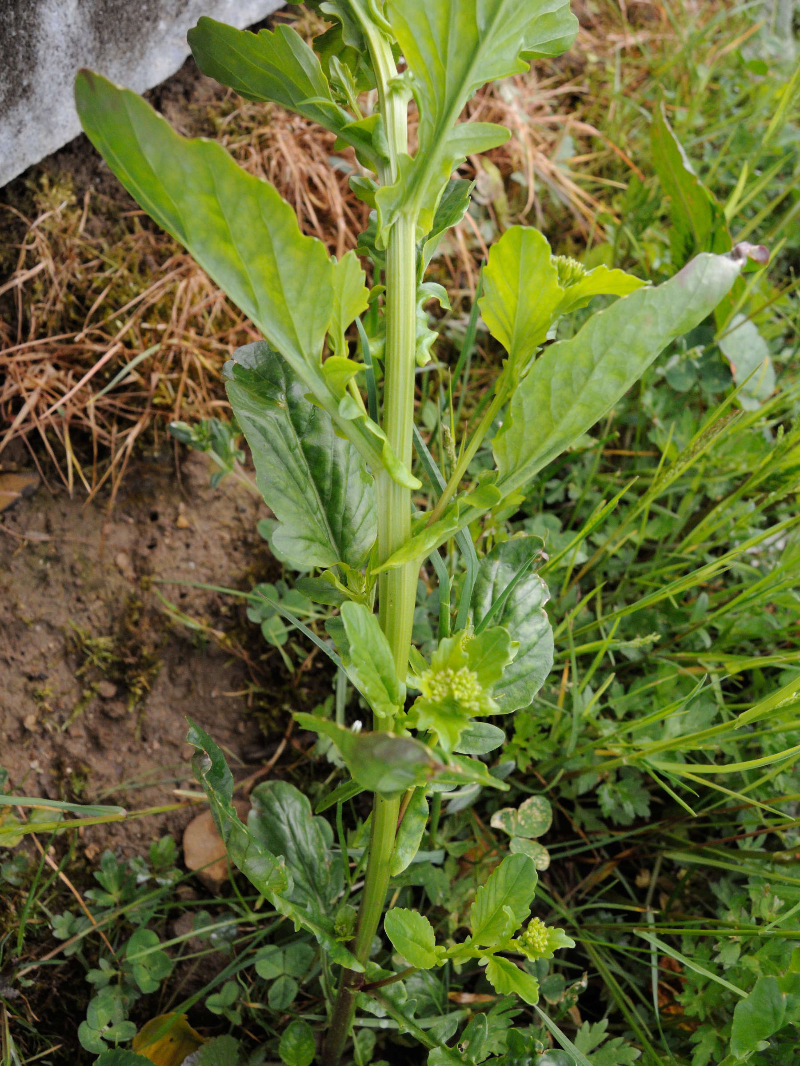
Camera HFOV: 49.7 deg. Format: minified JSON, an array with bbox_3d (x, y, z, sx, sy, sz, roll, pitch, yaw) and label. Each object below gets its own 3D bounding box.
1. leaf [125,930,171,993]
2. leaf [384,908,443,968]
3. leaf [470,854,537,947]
[{"bbox_3d":[-0.127,0.216,0.437,0.023,0.006,0.026,1,67,0],"label":"leaf"},{"bbox_3d":[0.006,0.183,0.390,0.029,0.007,0.020,32,68,13],"label":"leaf"},{"bbox_3d":[0.045,0.163,0.381,0.024,0.008,0.044,36,86,15],"label":"leaf"}]

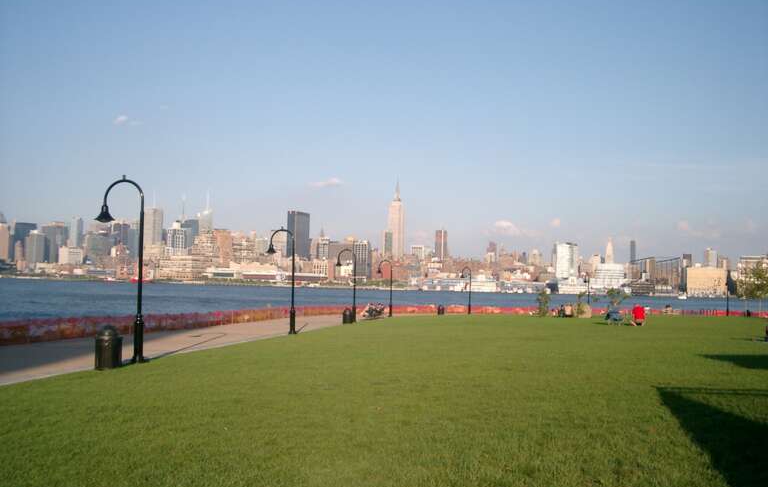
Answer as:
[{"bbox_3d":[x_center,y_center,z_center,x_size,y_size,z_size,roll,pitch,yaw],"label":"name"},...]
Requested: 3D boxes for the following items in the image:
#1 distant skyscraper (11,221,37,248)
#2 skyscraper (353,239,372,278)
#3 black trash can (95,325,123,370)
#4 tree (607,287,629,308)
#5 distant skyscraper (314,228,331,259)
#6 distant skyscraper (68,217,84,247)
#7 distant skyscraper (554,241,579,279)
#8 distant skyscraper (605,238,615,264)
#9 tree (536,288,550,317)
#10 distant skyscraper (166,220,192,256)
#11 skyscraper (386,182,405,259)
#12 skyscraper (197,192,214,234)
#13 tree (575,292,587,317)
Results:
[{"bbox_3d":[-1474.709,25.519,3366.533,45.000,204.000,70.000,0,-4,30],"label":"distant skyscraper"},{"bbox_3d":[-41.183,39.838,1535.093,32.000,85.000,23.000,0,-4,30],"label":"skyscraper"},{"bbox_3d":[-6.190,2.327,18.400,0.600,1.000,0.600,3,-3,-19],"label":"black trash can"},{"bbox_3d":[15.979,4.003,56.000,1.550,2.100,1.550,1,-3,16],"label":"tree"},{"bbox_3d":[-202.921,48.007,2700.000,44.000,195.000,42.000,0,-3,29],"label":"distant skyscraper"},{"bbox_3d":[-990.444,9.506,2640.000,36.000,190.000,25.000,0,-3,29],"label":"distant skyscraper"},{"bbox_3d":[310.852,37.603,1390.000,38.000,82.000,30.000,0,-3,29],"label":"distant skyscraper"},{"bbox_3d":[851.268,83.880,3085.000,26.000,213.000,25.000,0,-3,29],"label":"distant skyscraper"},{"bbox_3d":[14.034,5.184,72.000,1.200,2.450,1.200,1,-3,0],"label":"tree"},{"bbox_3d":[-418.820,13.833,1680.000,35.000,118.000,32.000,0,-3,29],"label":"distant skyscraper"},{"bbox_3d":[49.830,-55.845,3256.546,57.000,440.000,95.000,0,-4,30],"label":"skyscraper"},{"bbox_3d":[-730.139,-33.727,3357.835,48.000,362.000,50.000,0,-4,30],"label":"skyscraper"},{"bbox_3d":[13.722,4.228,57.000,0.850,1.800,0.850,1,-3,14],"label":"tree"}]

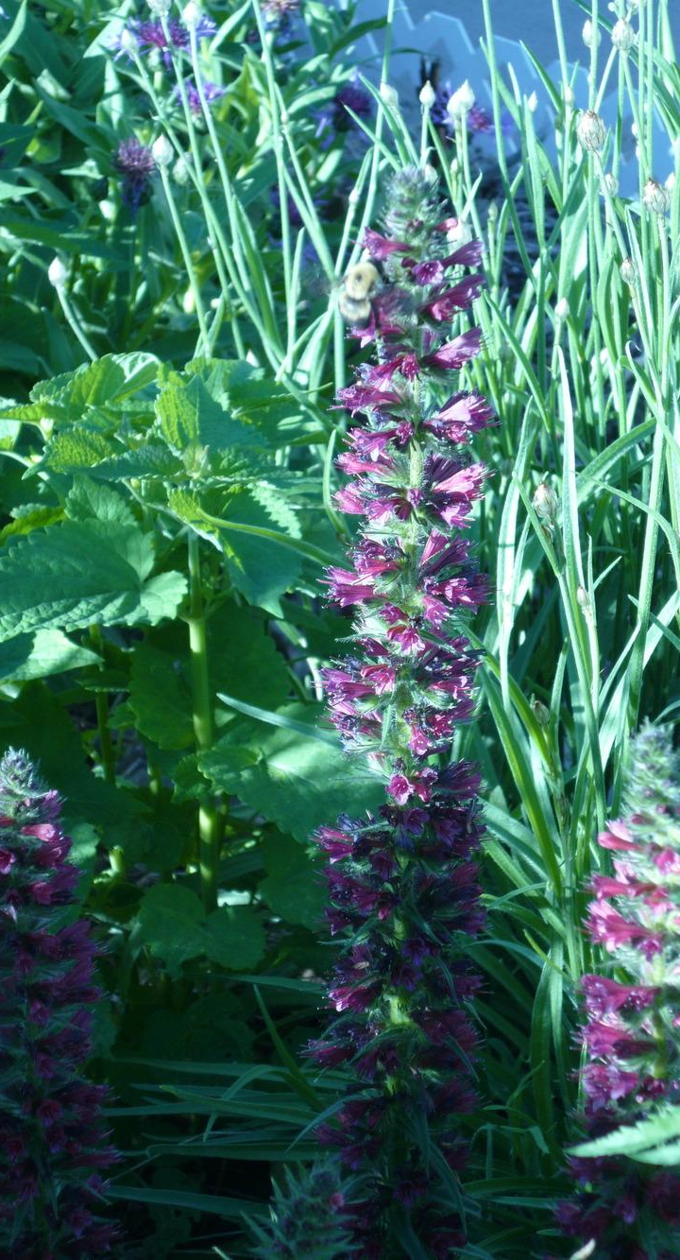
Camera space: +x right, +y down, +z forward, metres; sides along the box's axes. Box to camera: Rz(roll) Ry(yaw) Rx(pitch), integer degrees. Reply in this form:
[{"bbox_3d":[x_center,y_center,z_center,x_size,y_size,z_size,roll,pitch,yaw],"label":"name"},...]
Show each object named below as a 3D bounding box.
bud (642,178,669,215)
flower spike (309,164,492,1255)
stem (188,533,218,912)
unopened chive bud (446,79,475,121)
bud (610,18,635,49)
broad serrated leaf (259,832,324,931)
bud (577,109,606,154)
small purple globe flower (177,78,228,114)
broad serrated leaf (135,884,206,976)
[{"bbox_3d":[0.108,-0.149,1.250,0.009,0.012,0.009,-12,18,6],"label":"bud"},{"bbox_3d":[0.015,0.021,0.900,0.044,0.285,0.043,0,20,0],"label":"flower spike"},{"bbox_3d":[-0.041,0.028,1.090,0.005,0.125,0.005,-2,22,1],"label":"stem"},{"bbox_3d":[0.038,-0.167,1.150,0.009,0.013,0.009,0,20,0],"label":"unopened chive bud"},{"bbox_3d":[0.101,-0.213,1.300,0.008,0.012,0.008,0,22,0],"label":"bud"},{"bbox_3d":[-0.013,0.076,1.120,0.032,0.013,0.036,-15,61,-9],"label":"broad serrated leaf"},{"bbox_3d":[0.080,-0.158,1.150,0.009,0.013,0.009,0,20,0],"label":"bud"},{"bbox_3d":[-0.059,-0.227,1.550,0.020,0.016,0.021,0,22,0],"label":"small purple globe flower"},{"bbox_3d":[-0.050,0.089,1.080,0.022,0.025,0.013,0,20,0],"label":"broad serrated leaf"}]

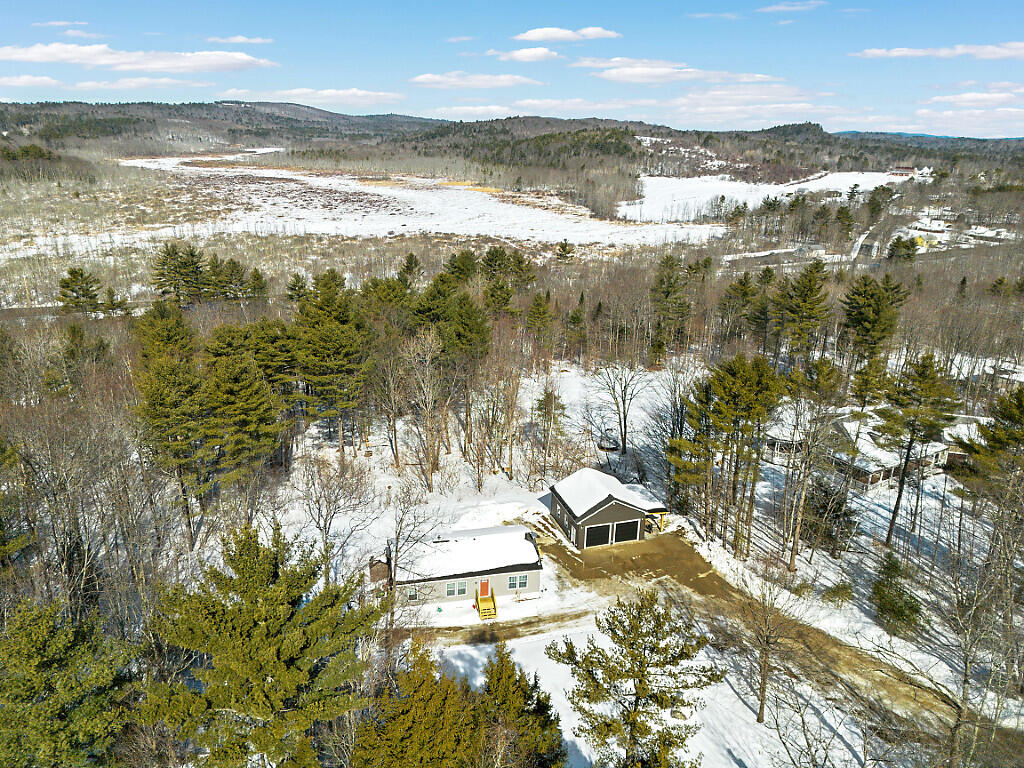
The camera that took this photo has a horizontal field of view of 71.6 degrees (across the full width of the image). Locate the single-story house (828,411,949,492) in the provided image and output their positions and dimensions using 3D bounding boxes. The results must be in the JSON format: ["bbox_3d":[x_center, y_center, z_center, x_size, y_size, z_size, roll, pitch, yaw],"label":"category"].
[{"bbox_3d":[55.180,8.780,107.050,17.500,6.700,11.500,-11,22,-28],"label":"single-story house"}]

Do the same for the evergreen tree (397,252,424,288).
[{"bbox_3d":[-30.920,-32.690,219.550,8.660,15.850,8.660,0,19,0],"label":"evergreen tree"}]

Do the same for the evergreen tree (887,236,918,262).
[{"bbox_3d":[171.901,-57.837,310.472,13.990,12.900,13.990,10,21,27],"label":"evergreen tree"}]

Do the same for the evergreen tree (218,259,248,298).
[{"bbox_3d":[-88.140,-32.960,224.310,9.480,13.270,9.480,0,19,0],"label":"evergreen tree"}]

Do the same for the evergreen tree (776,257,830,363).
[{"bbox_3d":[63.410,-15.550,152.880,11.630,22.870,11.050,8,21,22],"label":"evergreen tree"}]

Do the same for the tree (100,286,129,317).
[{"bbox_3d":[-124.390,-25.740,220.400,8.690,9.150,8.260,-11,22,-28],"label":"tree"}]

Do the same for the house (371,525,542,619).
[{"bbox_3d":[-5.301,17.896,71.762,15.300,5.100,9.400,-3,19,-11],"label":"house"}]

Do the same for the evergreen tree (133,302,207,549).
[{"bbox_3d":[-36.480,5.280,77.280,6.970,28.690,6.970,0,19,0],"label":"evergreen tree"}]

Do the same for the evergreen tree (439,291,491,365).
[{"bbox_3d":[-7.090,-2.410,108.360,7.630,24.000,7.630,0,19,0],"label":"evergreen tree"}]

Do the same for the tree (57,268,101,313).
[{"bbox_3d":[-126.030,-27.160,206.650,12.520,12.800,12.520,0,19,0],"label":"tree"}]

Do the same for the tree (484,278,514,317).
[{"bbox_3d":[-2.580,-13.170,153.050,6.680,19.260,6.680,0,19,0],"label":"tree"}]

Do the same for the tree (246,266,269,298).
[{"bbox_3d":[-75.954,-29.710,210.351,6.520,10.090,6.520,-6,19,-19],"label":"tree"}]

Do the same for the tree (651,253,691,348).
[{"bbox_3d":[35.570,-17.720,158.650,8.940,23.200,8.940,4,19,12],"label":"tree"}]

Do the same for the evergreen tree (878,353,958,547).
[{"bbox_3d":[42.550,7.530,76.750,8.220,22.780,8.220,11,22,29],"label":"evergreen tree"}]

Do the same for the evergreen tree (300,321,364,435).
[{"bbox_3d":[-26.553,-0.343,102.155,9.780,18.980,9.780,-5,19,-15],"label":"evergreen tree"}]

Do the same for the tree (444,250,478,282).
[{"bbox_3d":[-14.300,-29.190,205.120,9.820,18.630,9.820,0,19,0],"label":"tree"}]

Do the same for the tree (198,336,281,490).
[{"bbox_3d":[-33.720,4.720,89.240,9.300,21.970,9.300,0,19,0],"label":"tree"}]

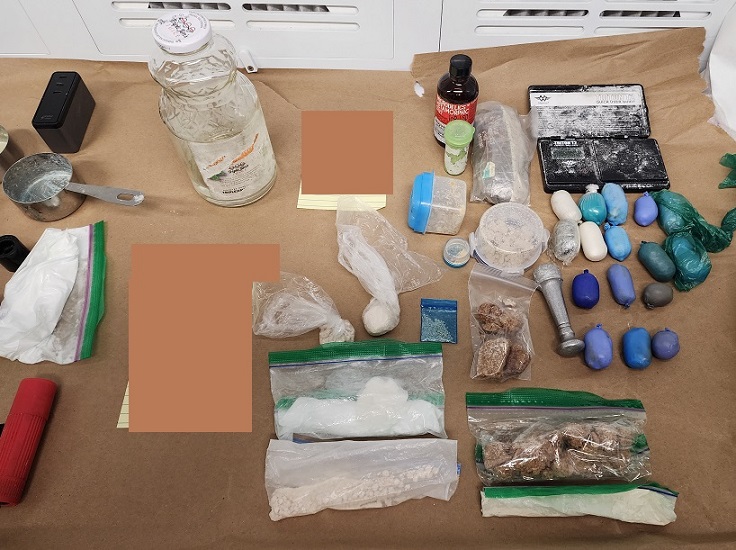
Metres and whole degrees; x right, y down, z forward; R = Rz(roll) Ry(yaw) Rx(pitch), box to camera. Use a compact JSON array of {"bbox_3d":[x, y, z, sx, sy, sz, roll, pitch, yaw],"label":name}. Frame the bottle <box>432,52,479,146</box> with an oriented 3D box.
[{"bbox_3d":[0.110,-0.215,0.610,0.049,0.113,0.049,8,58,7],"label":"bottle"}]

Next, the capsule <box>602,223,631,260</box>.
[{"bbox_3d":[0.269,-0.034,0.525,0.025,0.025,0.045,6,58,5],"label":"capsule"}]

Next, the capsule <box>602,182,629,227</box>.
[{"bbox_3d":[0.288,-0.083,0.570,0.025,0.025,0.057,5,58,6],"label":"capsule"}]

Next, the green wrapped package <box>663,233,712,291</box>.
[{"bbox_3d":[0.335,-0.015,0.510,0.045,0.028,0.070,9,59,7],"label":"green wrapped package"}]

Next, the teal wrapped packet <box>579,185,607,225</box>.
[{"bbox_3d":[0.261,-0.079,0.567,0.028,0.028,0.046,10,58,8],"label":"teal wrapped packet"}]

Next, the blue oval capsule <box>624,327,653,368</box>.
[{"bbox_3d":[0.262,0.071,0.475,0.022,0.021,0.042,11,58,9],"label":"blue oval capsule"}]

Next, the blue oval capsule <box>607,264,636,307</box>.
[{"bbox_3d":[0.259,0.010,0.498,0.024,0.024,0.048,1,58,2],"label":"blue oval capsule"}]

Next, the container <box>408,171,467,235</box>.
[{"bbox_3d":[0.077,-0.083,0.563,0.059,0.051,0.053,5,58,6],"label":"container"}]

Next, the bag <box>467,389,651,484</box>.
[{"bbox_3d":[0.166,0.143,0.429,0.152,0.027,0.071,0,57,2],"label":"bag"}]

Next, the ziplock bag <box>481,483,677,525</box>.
[{"bbox_3d":[0.172,0.190,0.404,0.156,0.018,0.032,1,57,3],"label":"ziplock bag"}]

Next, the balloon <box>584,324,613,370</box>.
[{"bbox_3d":[0.225,0.070,0.476,0.024,0.023,0.045,13,59,10],"label":"balloon"}]

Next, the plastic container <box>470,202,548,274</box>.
[{"bbox_3d":[0.159,-0.044,0.546,0.087,0.033,0.087,-4,57,0],"label":"plastic container"}]

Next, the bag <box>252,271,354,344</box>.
[{"bbox_3d":[-0.067,0.029,0.493,0.117,0.028,0.078,7,58,6],"label":"bag"}]

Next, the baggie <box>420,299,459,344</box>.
[{"bbox_3d":[0.072,0.046,0.492,0.038,0.005,0.050,3,58,4],"label":"baggie"}]

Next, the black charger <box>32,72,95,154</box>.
[{"bbox_3d":[-0.415,-0.223,0.672,0.032,0.053,0.104,-4,57,0],"label":"black charger"}]

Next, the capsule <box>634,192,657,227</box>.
[{"bbox_3d":[0.313,-0.073,0.549,0.024,0.024,0.044,13,59,10],"label":"capsule"}]

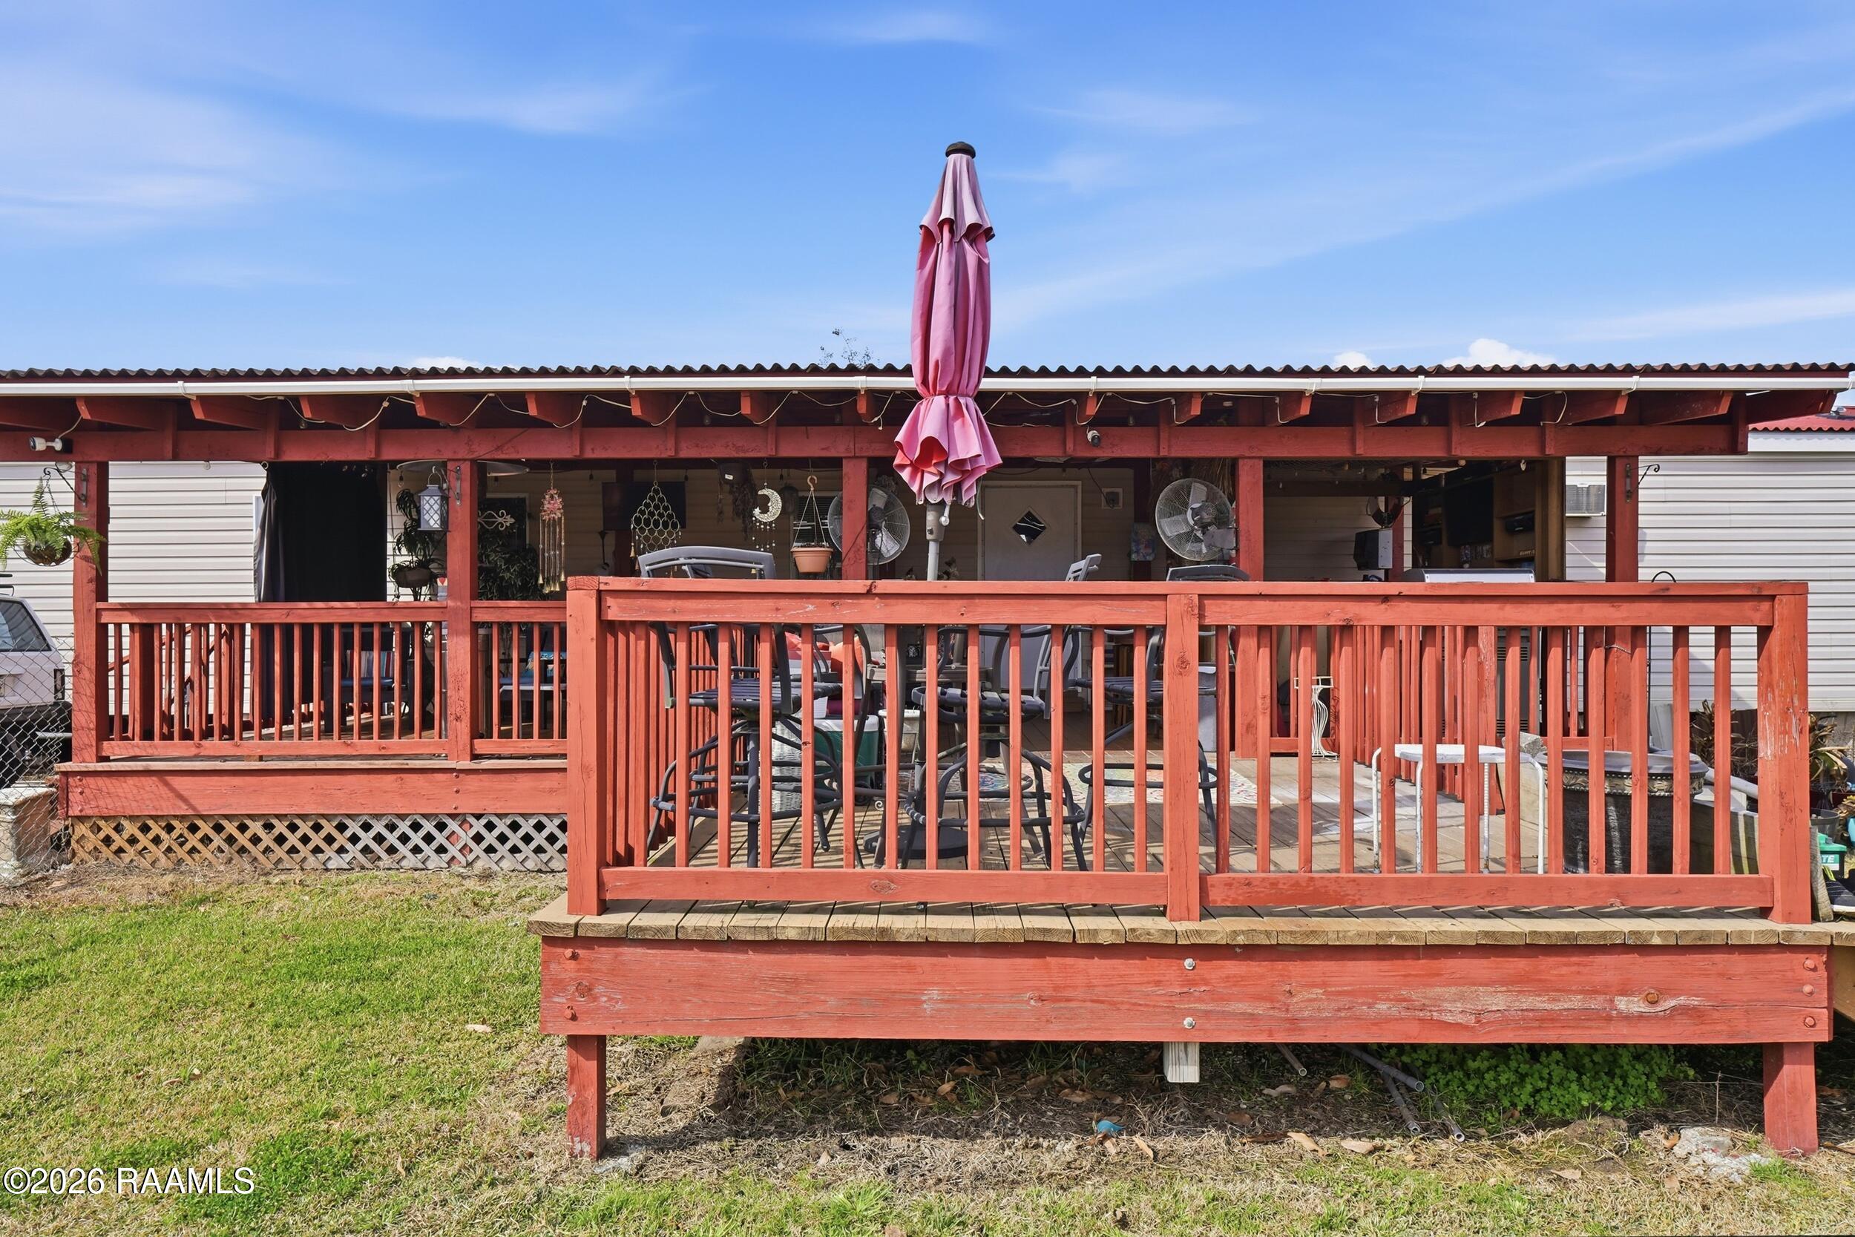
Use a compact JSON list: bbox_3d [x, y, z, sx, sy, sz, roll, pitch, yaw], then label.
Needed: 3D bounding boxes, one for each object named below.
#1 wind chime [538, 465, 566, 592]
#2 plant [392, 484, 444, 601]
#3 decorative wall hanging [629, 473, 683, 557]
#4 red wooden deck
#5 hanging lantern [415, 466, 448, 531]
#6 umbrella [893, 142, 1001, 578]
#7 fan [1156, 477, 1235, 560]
[{"bbox_3d":[-2.401,-0.574,7.250,0.175,0.800,0.090,0,0,0],"label":"wind chime"},{"bbox_3d":[-3.443,-0.503,7.650,0.320,0.790,0.320,0,0,0],"label":"plant"},{"bbox_3d":[-1.738,-0.634,7.250,0.330,0.680,0.060,0,0,0],"label":"decorative wall hanging"},{"bbox_3d":[0.725,0.720,5.070,3.680,1.670,3.760,0,0,0],"label":"red wooden deck"},{"bbox_3d":[-2.901,-0.702,6.660,0.140,0.375,0.140,0,0,-2],"label":"hanging lantern"},{"bbox_3d":[0.050,-0.500,4.360,0.430,2.720,0.430,4,0,0],"label":"umbrella"},{"bbox_3d":[1.708,-0.636,7.220,0.520,0.540,0.300,0,0,-14],"label":"fan"}]

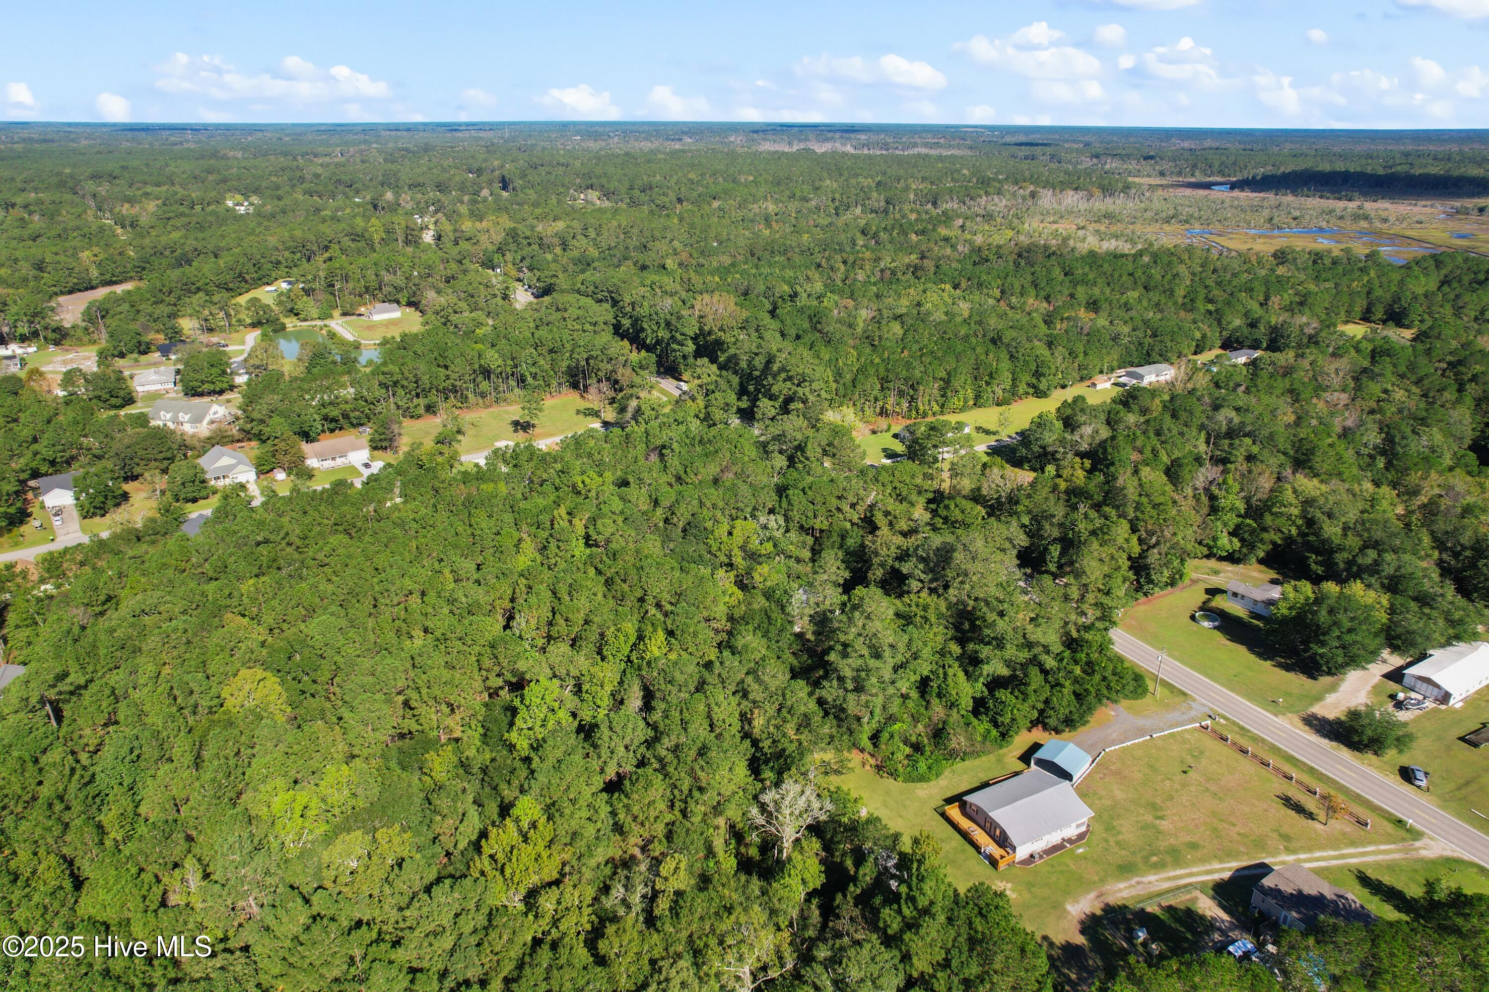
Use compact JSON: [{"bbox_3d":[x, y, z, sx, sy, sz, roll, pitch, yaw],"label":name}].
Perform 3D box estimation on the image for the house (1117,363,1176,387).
[{"bbox_3d":[171.473,-52.072,385.114,20.800,4.600,9.200,-14,26,-30],"label":"house"}]

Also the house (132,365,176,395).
[{"bbox_3d":[-236.769,-46.950,366.089,14.000,5.800,14.000,-11,25,-26],"label":"house"}]

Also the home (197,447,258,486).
[{"bbox_3d":[-156.454,-9.272,274.743,13.200,7.000,15.000,-14,27,-31],"label":"home"}]

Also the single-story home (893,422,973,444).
[{"bbox_3d":[65.176,-22.044,311.297,25.000,4.700,8.800,-9,24,-21],"label":"single-story home"}]

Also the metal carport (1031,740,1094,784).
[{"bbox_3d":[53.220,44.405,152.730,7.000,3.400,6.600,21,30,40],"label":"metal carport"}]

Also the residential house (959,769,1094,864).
[{"bbox_3d":[43.808,48.524,140.731,15.400,4.900,11.700,-11,25,-25],"label":"residential house"}]

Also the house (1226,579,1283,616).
[{"bbox_3d":[116.444,22.709,204.104,9.000,4.700,13.000,-18,28,-36],"label":"house"}]

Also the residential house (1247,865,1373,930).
[{"bbox_3d":[77.803,56.389,123.249,10.000,4.100,13.200,-12,25,-27],"label":"residential house"}]

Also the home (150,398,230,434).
[{"bbox_3d":[-195.751,-29.104,320.732,23.500,8.000,12.000,6,23,14],"label":"home"}]

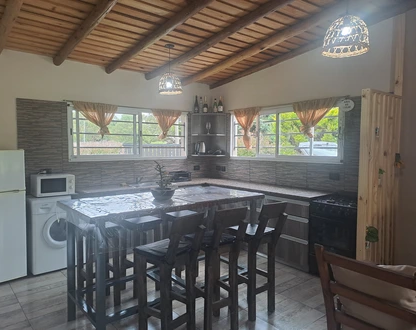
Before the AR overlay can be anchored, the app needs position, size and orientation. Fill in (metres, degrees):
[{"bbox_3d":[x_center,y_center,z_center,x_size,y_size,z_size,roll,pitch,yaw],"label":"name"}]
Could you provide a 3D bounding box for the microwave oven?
[{"bbox_3d":[-1.948,0.248,4.009,0.432,0.250,0.330,-3,4,-40],"label":"microwave oven"}]

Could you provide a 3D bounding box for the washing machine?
[{"bbox_3d":[-1.921,0.828,3.995,0.600,0.860,0.520,-3,4,-40],"label":"washing machine"}]

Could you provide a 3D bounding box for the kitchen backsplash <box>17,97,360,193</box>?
[{"bbox_3d":[-0.252,-0.228,3.915,3.187,1.195,2.770,-3,4,-40],"label":"kitchen backsplash"}]

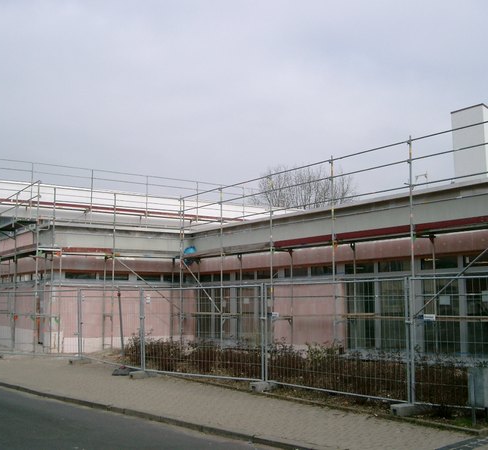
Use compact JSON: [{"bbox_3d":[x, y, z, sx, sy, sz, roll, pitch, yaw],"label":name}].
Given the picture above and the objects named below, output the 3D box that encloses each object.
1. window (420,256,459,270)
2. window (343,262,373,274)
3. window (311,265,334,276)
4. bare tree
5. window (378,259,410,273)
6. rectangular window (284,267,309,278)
[{"bbox_3d":[4.928,0.953,16.105,0.100,0.320,1.078,6,-10,-38],"label":"window"},{"bbox_3d":[3.292,1.237,18.184,0.100,0.320,1.088,6,-10,-38],"label":"window"},{"bbox_3d":[2.401,1.384,19.319,0.100,0.324,1.053,6,-10,-38],"label":"window"},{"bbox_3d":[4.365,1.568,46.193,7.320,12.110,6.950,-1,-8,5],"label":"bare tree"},{"bbox_3d":[4.055,1.106,17.215,0.100,0.329,1.081,6,-10,-38],"label":"window"},{"bbox_3d":[1.683,1.503,20.232,0.100,0.322,1.087,6,-10,-38],"label":"rectangular window"}]

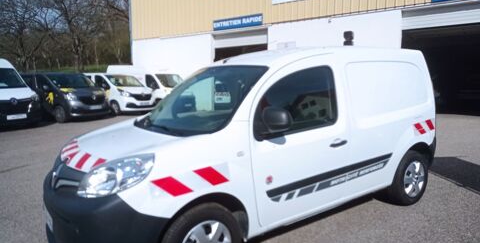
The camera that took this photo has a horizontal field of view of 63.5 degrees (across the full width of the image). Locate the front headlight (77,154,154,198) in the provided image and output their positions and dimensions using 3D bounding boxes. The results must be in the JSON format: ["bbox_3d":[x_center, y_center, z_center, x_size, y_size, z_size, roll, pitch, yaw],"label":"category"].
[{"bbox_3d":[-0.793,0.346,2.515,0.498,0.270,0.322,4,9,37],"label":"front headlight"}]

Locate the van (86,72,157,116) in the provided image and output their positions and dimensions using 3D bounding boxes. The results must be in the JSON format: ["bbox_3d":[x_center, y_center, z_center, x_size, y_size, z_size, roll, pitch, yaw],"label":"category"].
[{"bbox_3d":[-6.470,-1.450,19.600,5.050,1.970,1.960,4,9,35],"label":"van"}]

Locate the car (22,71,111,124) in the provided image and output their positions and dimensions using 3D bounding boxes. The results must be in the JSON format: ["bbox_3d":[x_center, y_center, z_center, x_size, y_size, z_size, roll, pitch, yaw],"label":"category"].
[{"bbox_3d":[-7.620,-1.080,16.200,5.050,1.970,1.960,4,8,33],"label":"car"}]

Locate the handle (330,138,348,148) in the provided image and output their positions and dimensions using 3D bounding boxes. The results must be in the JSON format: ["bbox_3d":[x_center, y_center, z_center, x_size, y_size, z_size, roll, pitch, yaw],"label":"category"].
[{"bbox_3d":[0.891,0.185,3.408,0.220,0.055,0.050,-7,8,-36],"label":"handle"}]

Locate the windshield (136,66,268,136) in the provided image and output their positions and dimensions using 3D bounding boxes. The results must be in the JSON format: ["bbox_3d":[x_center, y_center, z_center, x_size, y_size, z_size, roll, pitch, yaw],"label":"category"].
[{"bbox_3d":[-0.450,-0.198,3.500,0.930,0.180,1.420,-49,30,-22],"label":"windshield"}]

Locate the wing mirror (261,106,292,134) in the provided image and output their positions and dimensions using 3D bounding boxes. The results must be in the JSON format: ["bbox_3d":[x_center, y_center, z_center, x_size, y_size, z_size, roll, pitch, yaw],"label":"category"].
[{"bbox_3d":[0.274,-0.003,2.827,0.140,0.215,0.200,-7,8,-36],"label":"wing mirror"}]

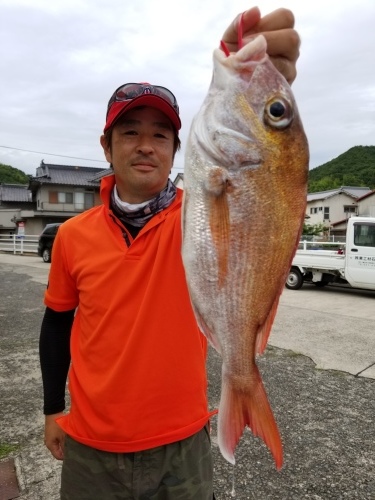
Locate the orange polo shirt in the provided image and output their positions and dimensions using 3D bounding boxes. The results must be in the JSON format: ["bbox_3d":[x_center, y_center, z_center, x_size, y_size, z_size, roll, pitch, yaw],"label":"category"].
[{"bbox_3d":[-0.122,0.140,0.940,0.470,0.680,0.290,0,3,0],"label":"orange polo shirt"}]

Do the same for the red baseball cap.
[{"bbox_3d":[-0.108,-0.345,0.910,0.180,0.140,0.260,-1,3,-11],"label":"red baseball cap"}]

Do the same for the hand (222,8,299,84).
[{"bbox_3d":[0.089,-0.246,0.460,0.098,0.100,0.105,0,3,3],"label":"hand"}]

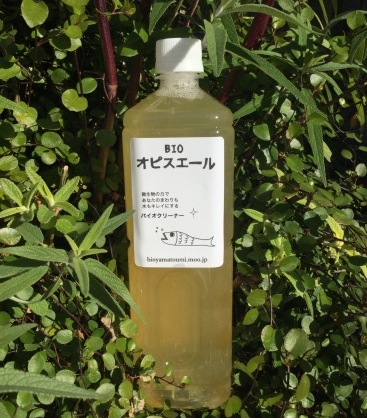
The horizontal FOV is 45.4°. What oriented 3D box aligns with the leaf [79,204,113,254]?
[{"bbox_3d":[-0.057,0.014,0.288,0.009,0.041,0.004,42,13,27],"label":"leaf"}]

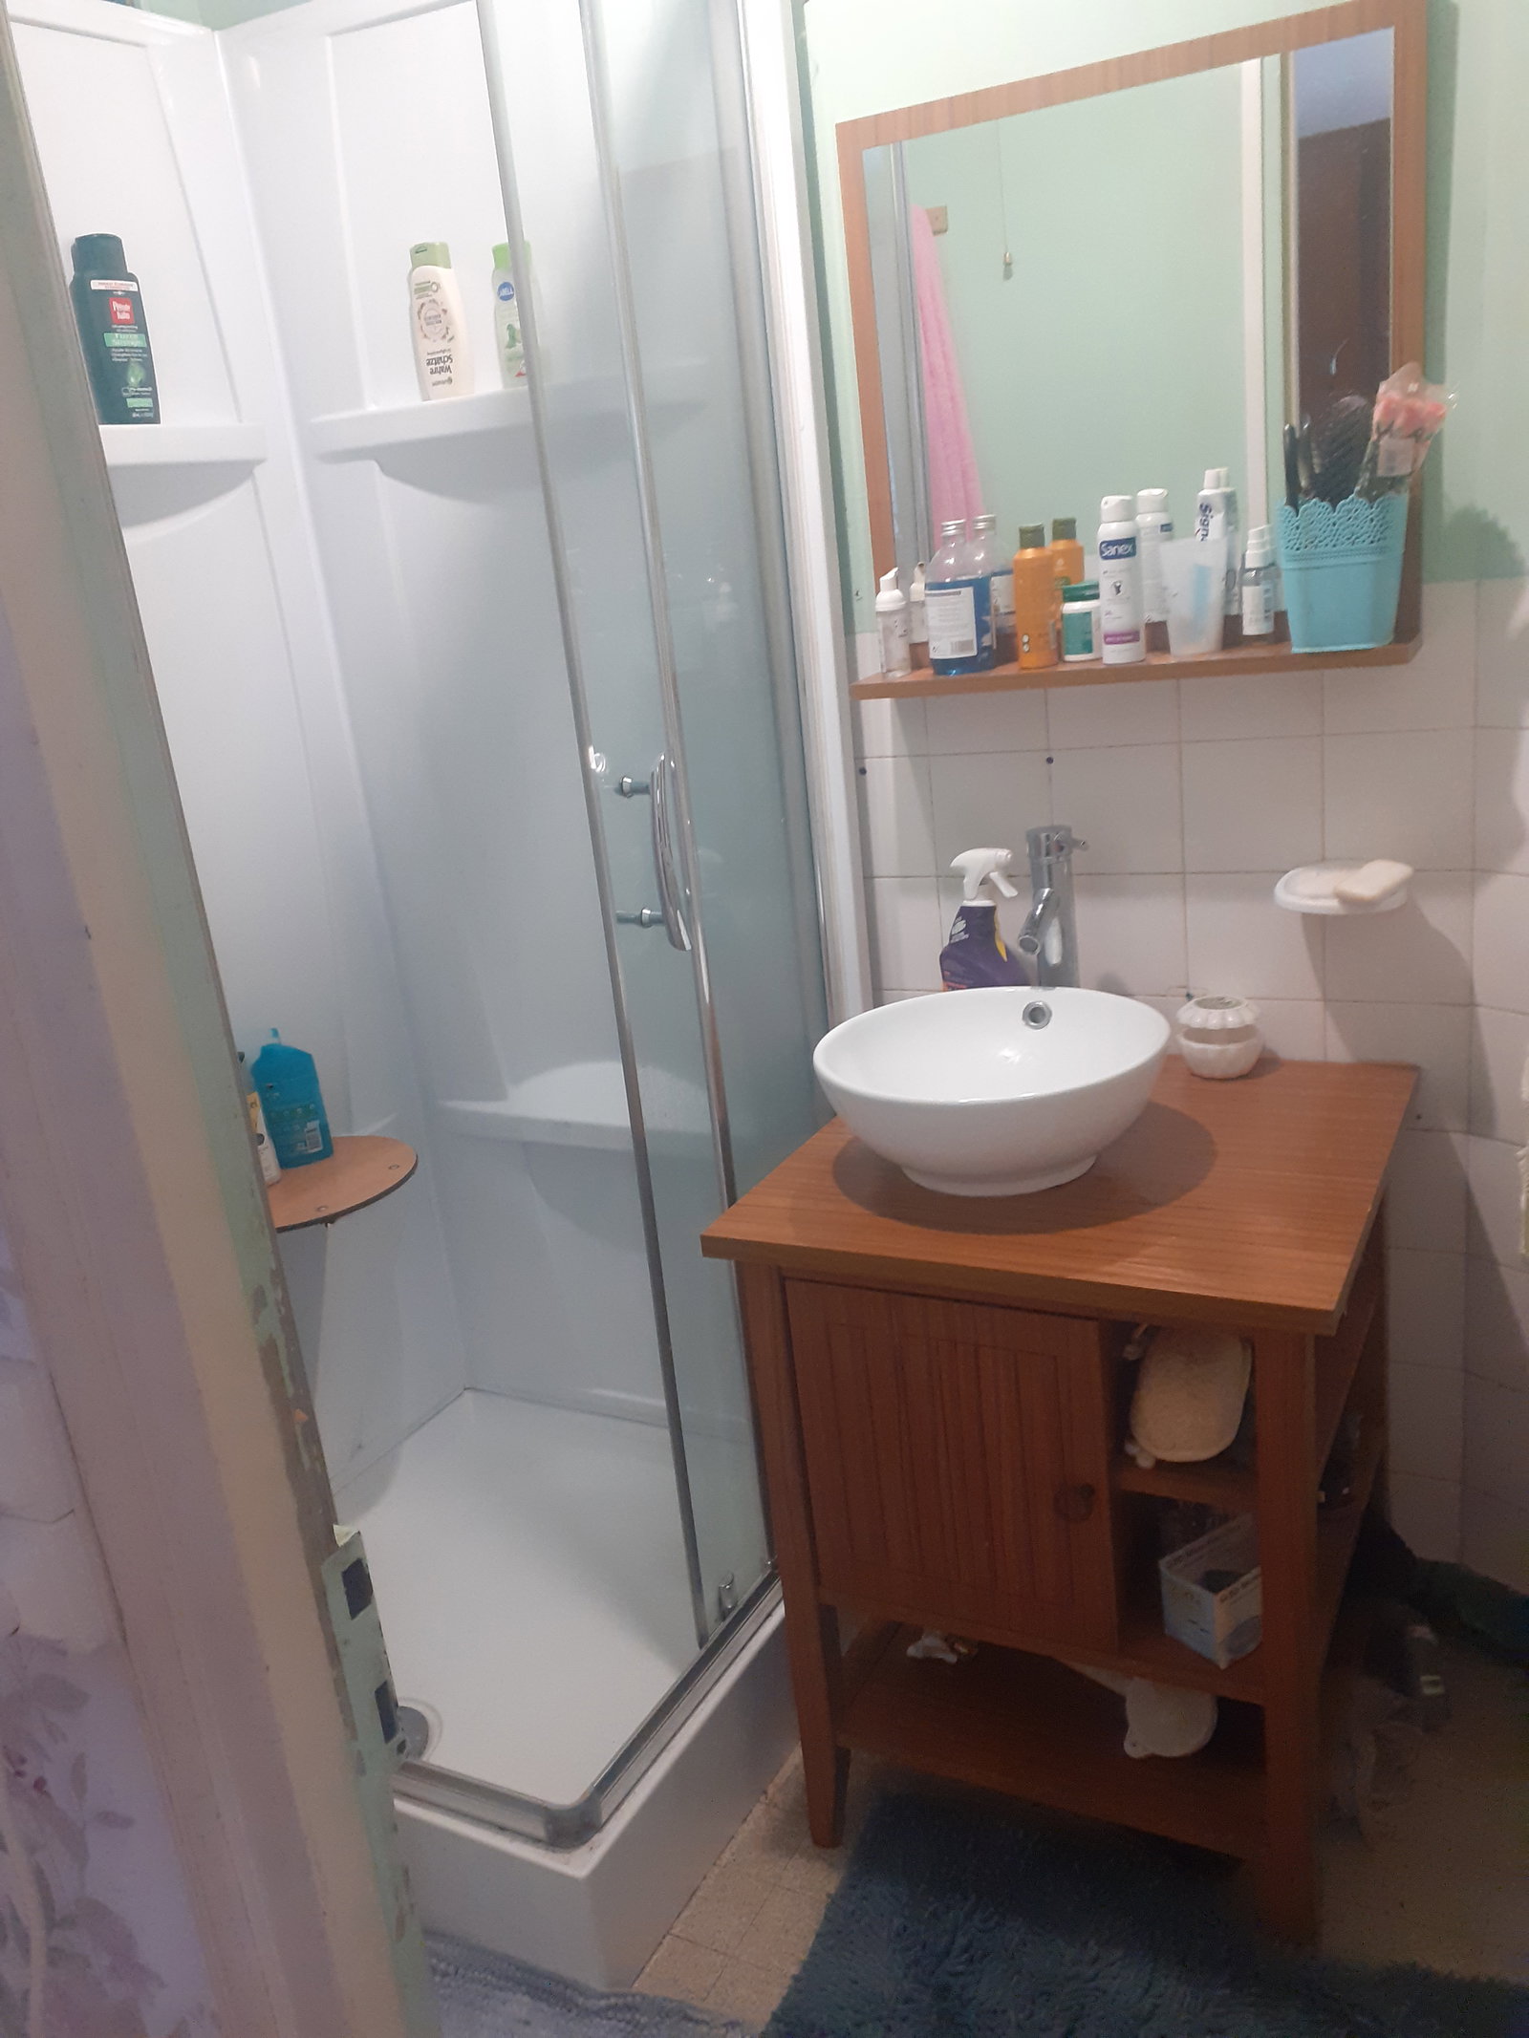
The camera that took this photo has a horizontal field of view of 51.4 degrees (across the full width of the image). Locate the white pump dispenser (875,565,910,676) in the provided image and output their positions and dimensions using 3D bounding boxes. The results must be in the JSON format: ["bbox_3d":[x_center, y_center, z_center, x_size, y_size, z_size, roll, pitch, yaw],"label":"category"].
[{"bbox_3d":[0.152,-0.457,1.831,0.040,0.122,0.038,-6,17,2],"label":"white pump dispenser"}]

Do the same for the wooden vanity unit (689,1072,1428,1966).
[{"bbox_3d":[0.381,0.492,1.797,0.597,0.753,0.597,2,19,28],"label":"wooden vanity unit"}]

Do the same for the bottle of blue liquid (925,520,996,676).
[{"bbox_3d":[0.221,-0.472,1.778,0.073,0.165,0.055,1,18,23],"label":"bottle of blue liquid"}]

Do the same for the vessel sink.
[{"bbox_3d":[0.245,0.082,1.667,0.367,0.132,0.367,2,19,26],"label":"vessel sink"}]

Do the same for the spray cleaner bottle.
[{"bbox_3d":[0.266,-0.069,1.907,0.110,0.274,0.058,6,21,35],"label":"spray cleaner bottle"}]

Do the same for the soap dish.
[{"bbox_3d":[0.622,-0.134,1.718,0.136,0.044,0.120,2,19,26],"label":"soap dish"}]

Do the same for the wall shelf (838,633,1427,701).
[{"bbox_3d":[0.393,-0.383,1.734,0.597,0.018,0.130,2,19,26],"label":"wall shelf"}]

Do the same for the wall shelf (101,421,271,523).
[{"bbox_3d":[-0.813,-0.664,1.909,0.115,0.090,0.540,3,19,29],"label":"wall shelf"}]

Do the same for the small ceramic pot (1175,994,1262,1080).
[{"bbox_3d":[0.525,0.024,1.835,0.094,0.082,0.094,2,19,26],"label":"small ceramic pot"}]

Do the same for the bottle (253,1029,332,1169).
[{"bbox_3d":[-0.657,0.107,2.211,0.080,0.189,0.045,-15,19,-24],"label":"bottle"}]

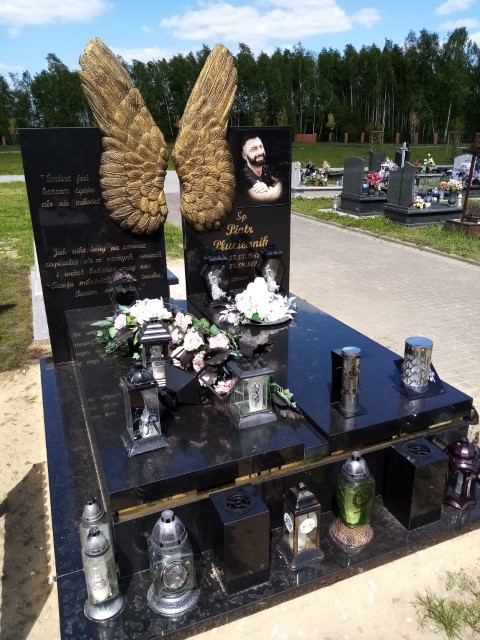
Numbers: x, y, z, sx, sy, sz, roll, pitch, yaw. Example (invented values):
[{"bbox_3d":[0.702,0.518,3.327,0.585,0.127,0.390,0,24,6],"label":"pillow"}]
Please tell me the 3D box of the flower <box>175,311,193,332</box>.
[{"bbox_3d":[-0.306,0.008,2.605,0.089,0.094,0.084,-3,20,-7],"label":"flower"}]

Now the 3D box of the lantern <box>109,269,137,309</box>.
[{"bbox_3d":[-0.730,-0.184,2.988,0.158,0.277,0.144,-8,22,-21],"label":"lantern"}]

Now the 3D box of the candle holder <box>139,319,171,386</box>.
[{"bbox_3d":[-0.373,0.139,2.093,0.130,0.300,0.130,-6,21,-15],"label":"candle holder"}]

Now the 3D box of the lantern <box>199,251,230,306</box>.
[{"bbox_3d":[-0.161,-0.292,3.265,0.172,0.365,0.165,-9,22,-21],"label":"lantern"}]

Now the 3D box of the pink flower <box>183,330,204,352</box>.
[{"bbox_3d":[-0.234,0.108,2.418,0.101,0.089,0.094,-2,20,-6],"label":"pink flower"}]

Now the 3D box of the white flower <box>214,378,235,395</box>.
[{"bbox_3d":[-0.064,0.275,1.990,0.083,0.065,0.074,-1,21,-2],"label":"white flower"}]

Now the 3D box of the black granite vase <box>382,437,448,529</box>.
[{"bbox_3d":[0.680,0.630,1.853,0.148,0.286,0.148,-9,22,-21],"label":"black granite vase"}]

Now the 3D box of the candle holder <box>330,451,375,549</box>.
[{"bbox_3d":[0.433,0.655,1.792,0.170,0.391,0.170,-5,21,-13],"label":"candle holder"}]

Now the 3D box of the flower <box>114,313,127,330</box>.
[{"bbox_3d":[-0.647,0.011,2.604,0.069,0.084,0.069,-6,21,-14],"label":"flower"}]

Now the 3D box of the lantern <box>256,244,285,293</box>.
[{"bbox_3d":[0.233,-0.345,3.397,0.172,0.365,0.165,-9,22,-21],"label":"lantern"}]

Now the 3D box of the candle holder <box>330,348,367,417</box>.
[{"bbox_3d":[0.458,0.246,1.967,0.110,0.268,0.120,-9,22,-21],"label":"candle holder"}]

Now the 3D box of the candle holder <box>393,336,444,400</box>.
[{"bbox_3d":[0.754,0.196,2.018,0.177,0.217,0.158,-9,22,-21],"label":"candle holder"}]

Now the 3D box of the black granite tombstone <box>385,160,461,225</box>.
[{"bbox_3d":[3.641,-2.502,9.387,1.450,1.120,0.850,-9,22,-21],"label":"black granite tombstone"}]

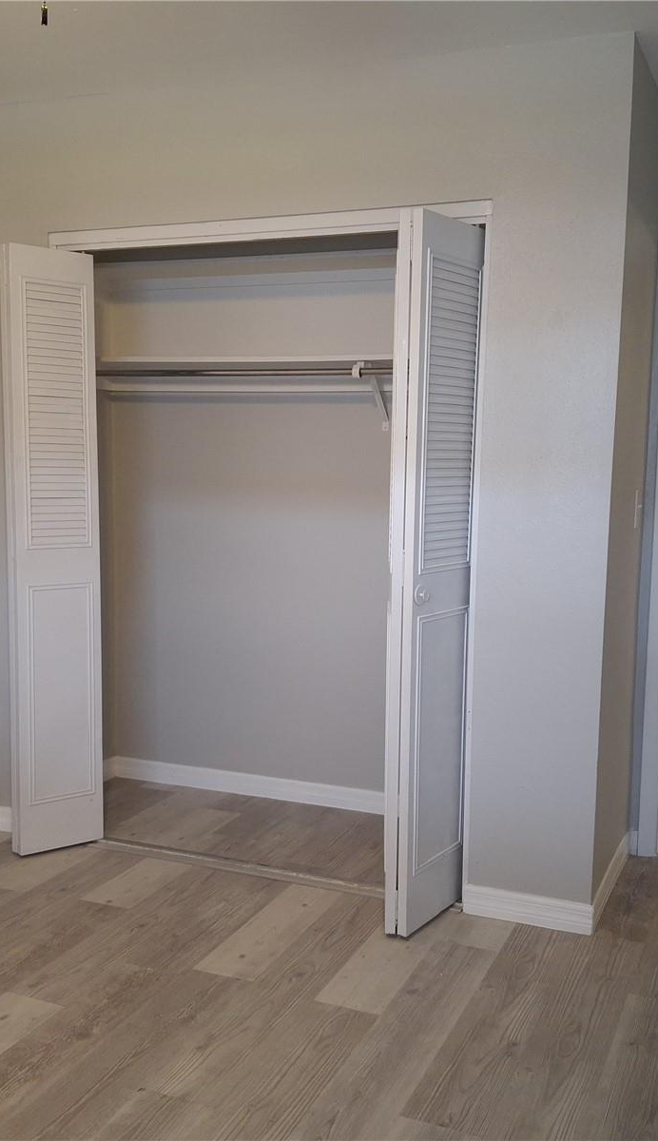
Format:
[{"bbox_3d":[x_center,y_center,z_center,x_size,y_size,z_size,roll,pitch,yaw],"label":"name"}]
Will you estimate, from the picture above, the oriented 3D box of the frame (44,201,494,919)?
[{"bbox_3d":[-0.243,-0.056,3.503,1.503,2.063,0.100,4,7,23],"label":"frame"}]

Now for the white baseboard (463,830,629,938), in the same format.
[{"bbox_3d":[0.719,0.949,3.534,0.379,0.100,0.706,4,7,23],"label":"white baseboard"}]

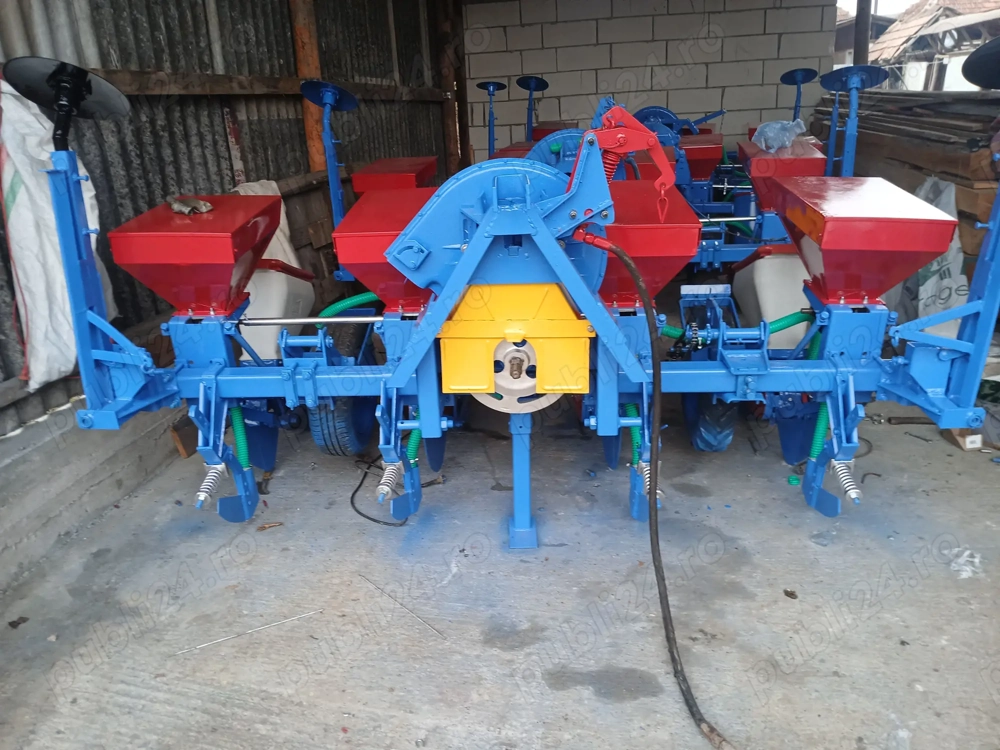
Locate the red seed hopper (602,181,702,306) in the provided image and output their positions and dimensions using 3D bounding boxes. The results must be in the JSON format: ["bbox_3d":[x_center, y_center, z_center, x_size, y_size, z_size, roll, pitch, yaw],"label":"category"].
[{"bbox_3d":[0.412,-0.418,2.465,0.372,0.305,0.532,0,27,3],"label":"red seed hopper"}]

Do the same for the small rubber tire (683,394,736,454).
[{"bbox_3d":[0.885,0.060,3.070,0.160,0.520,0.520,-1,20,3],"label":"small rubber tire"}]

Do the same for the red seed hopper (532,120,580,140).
[{"bbox_3d":[0.505,-2.070,6.700,0.372,0.305,0.532,1,25,7],"label":"red seed hopper"}]

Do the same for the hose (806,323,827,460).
[{"bbox_3d":[1.102,0.070,2.612,0.055,0.550,0.060,-7,27,6],"label":"hose"}]

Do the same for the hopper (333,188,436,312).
[{"bbox_3d":[-0.285,-0.405,2.500,0.372,0.305,0.532,0,27,3],"label":"hopper"}]

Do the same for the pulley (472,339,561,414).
[{"bbox_3d":[0.053,-0.050,2.190,0.380,0.380,0.090,-1,27,3],"label":"pulley"}]

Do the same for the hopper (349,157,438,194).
[{"bbox_3d":[-0.592,-1.080,4.430,0.372,0.305,0.532,1,26,9],"label":"hopper"}]

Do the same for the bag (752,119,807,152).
[{"bbox_3d":[1.548,-1.321,4.160,0.290,0.170,0.220,1,20,9],"label":"bag"}]

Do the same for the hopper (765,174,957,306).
[{"bbox_3d":[1.124,-0.426,2.430,0.372,0.305,0.532,0,27,2],"label":"hopper"}]

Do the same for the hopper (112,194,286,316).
[{"bbox_3d":[-0.970,-0.396,2.525,0.372,0.305,0.532,0,26,2],"label":"hopper"}]

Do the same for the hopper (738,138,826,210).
[{"bbox_3d":[1.535,-1.100,4.170,0.372,0.305,0.532,1,25,8],"label":"hopper"}]

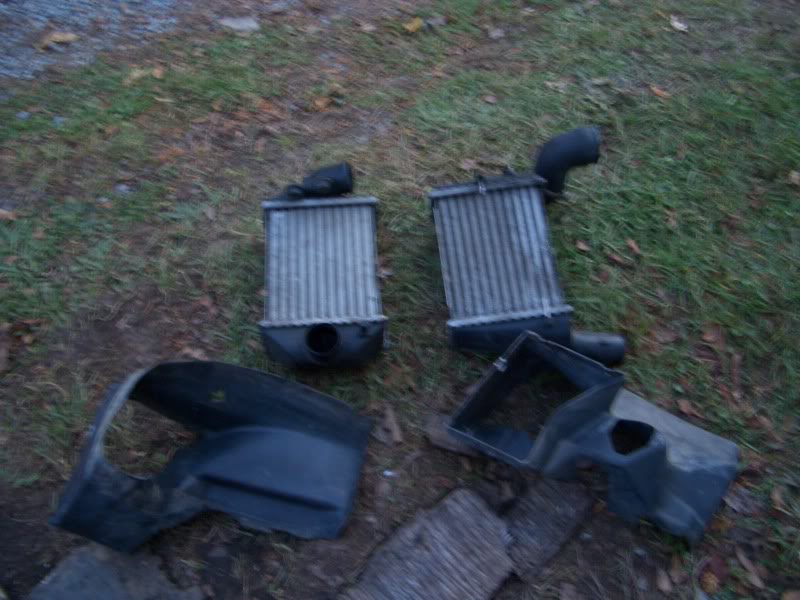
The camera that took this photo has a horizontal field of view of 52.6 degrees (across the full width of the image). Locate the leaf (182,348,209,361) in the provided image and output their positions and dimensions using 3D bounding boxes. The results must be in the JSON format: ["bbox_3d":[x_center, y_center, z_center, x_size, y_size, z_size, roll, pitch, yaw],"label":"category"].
[{"bbox_3d":[-0.349,0.092,1.377,0.046,0.012,0.018,15,62,8],"label":"leaf"}]

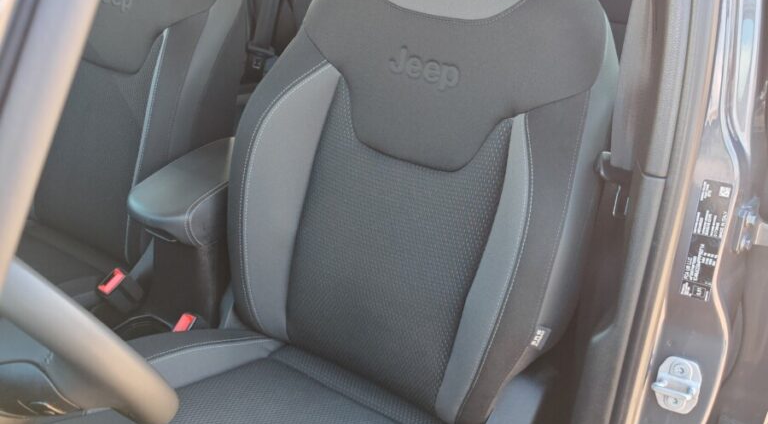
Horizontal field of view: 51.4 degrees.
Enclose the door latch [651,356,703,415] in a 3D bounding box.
[{"bbox_3d":[0.395,0.235,1.079,0.052,0.076,0.033,12,32,21],"label":"door latch"}]

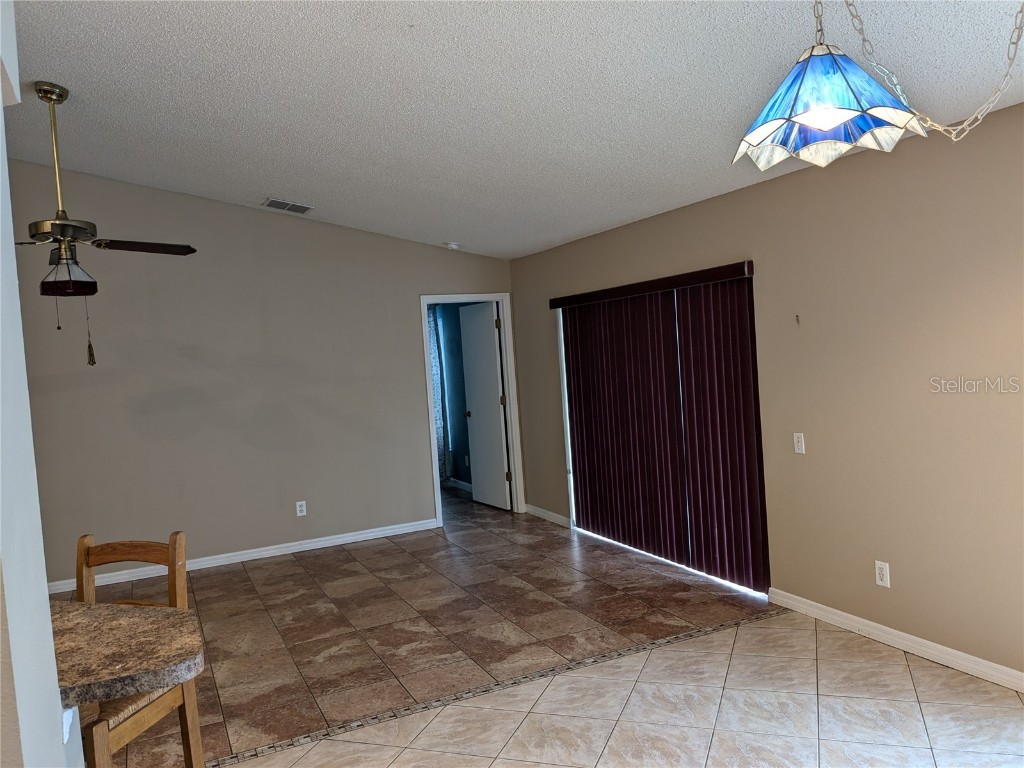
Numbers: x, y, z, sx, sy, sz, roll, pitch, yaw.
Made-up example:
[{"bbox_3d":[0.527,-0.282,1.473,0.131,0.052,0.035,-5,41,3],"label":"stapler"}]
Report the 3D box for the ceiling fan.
[{"bbox_3d":[-2.414,-1.024,4.270,1.320,1.110,1.320,-5,3,-32],"label":"ceiling fan"}]

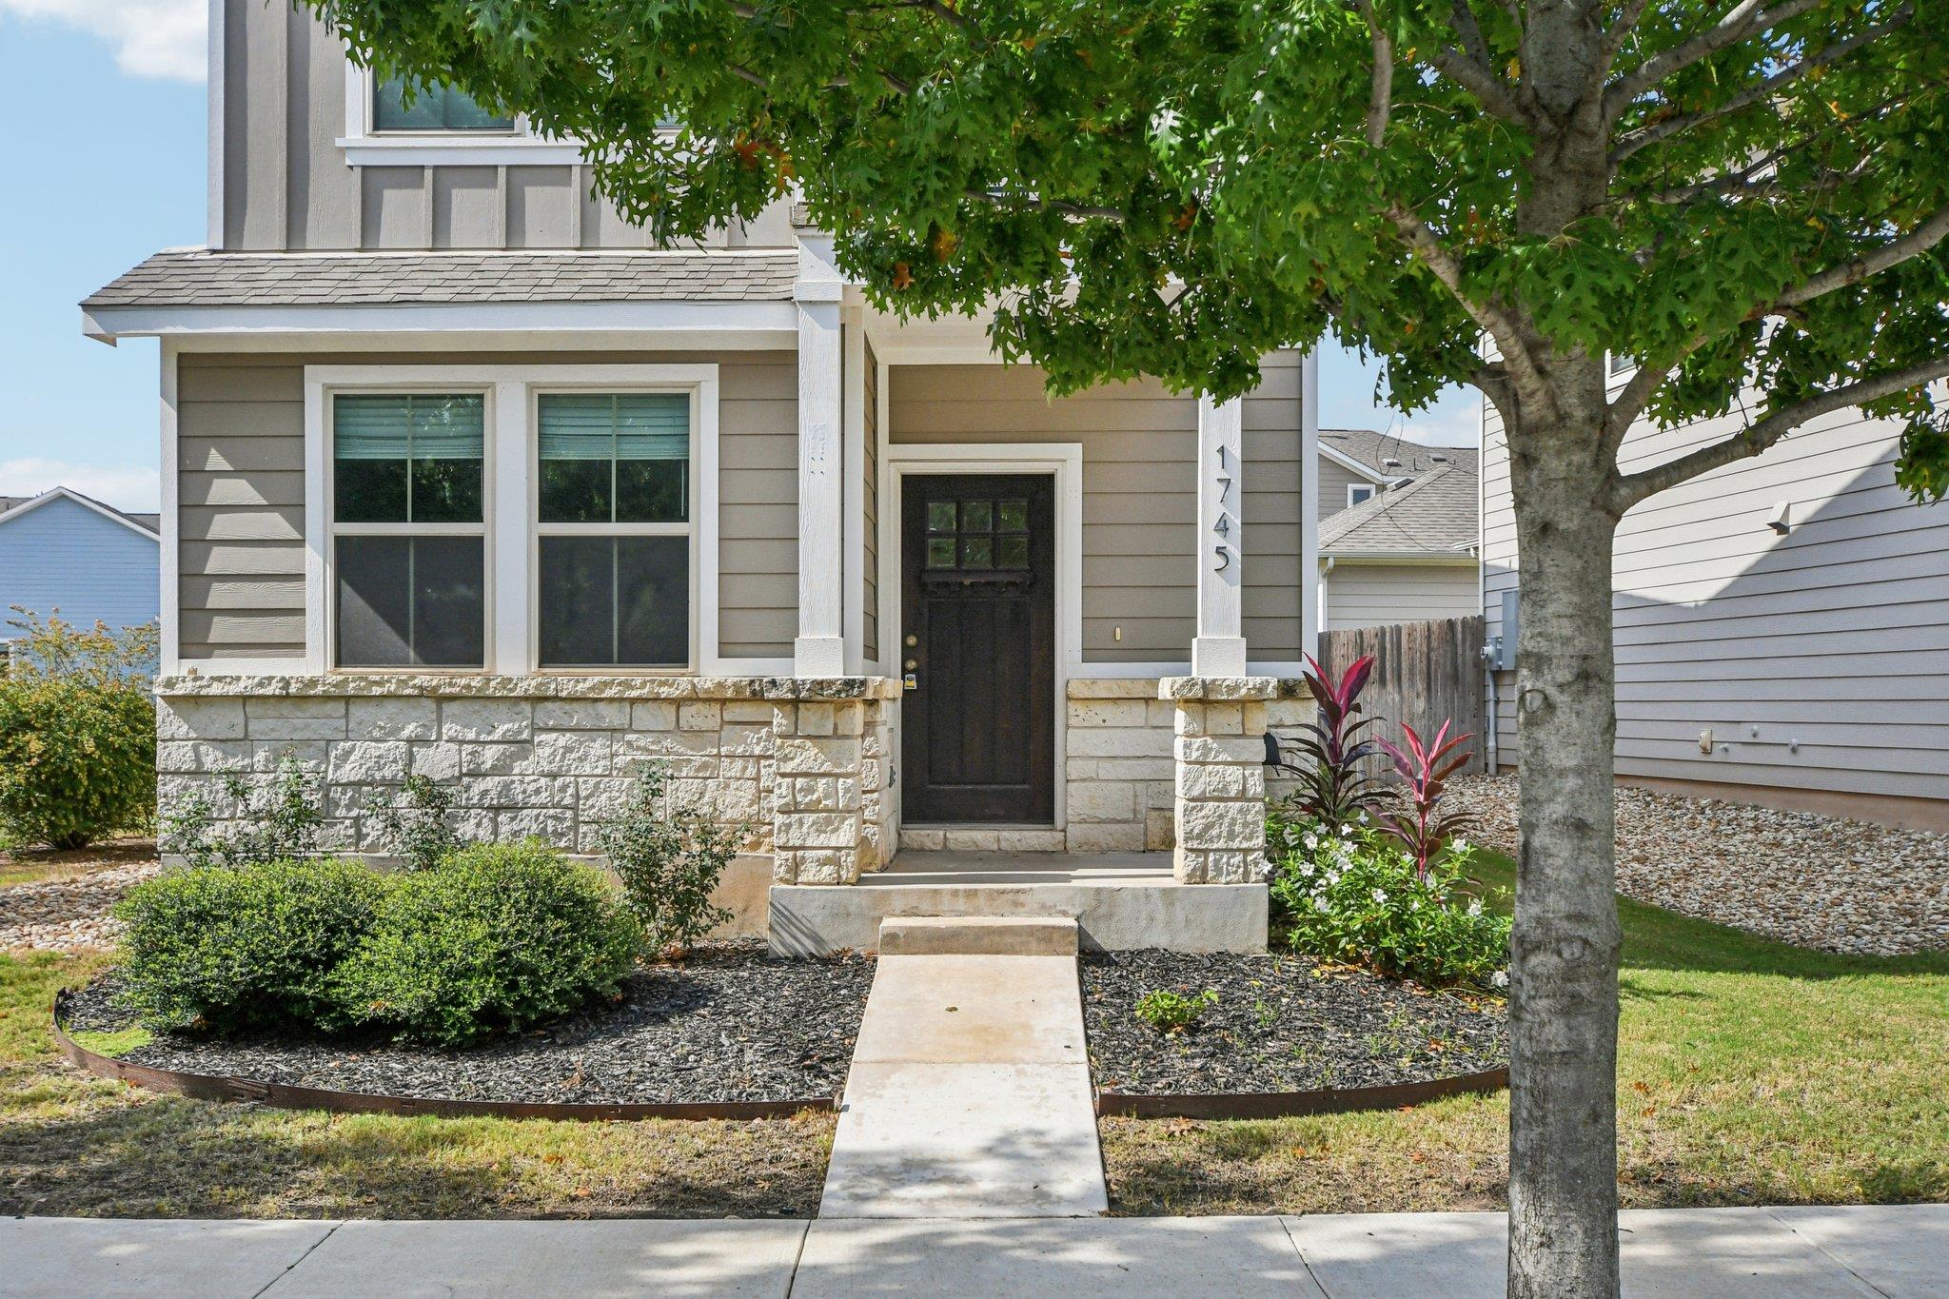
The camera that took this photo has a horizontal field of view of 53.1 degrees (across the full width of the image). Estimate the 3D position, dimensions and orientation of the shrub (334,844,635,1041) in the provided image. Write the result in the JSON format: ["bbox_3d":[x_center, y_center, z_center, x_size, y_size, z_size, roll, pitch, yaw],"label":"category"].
[{"bbox_3d":[-2.134,1.285,8.520,1.330,0.820,1.200,0,-1,1],"label":"shrub"}]

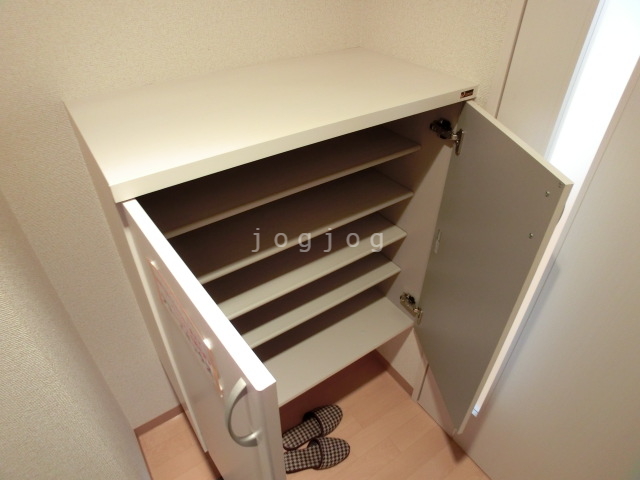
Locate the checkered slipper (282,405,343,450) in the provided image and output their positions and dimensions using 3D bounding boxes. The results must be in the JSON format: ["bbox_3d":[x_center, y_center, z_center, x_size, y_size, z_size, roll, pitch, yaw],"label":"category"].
[{"bbox_3d":[-0.028,0.727,1.524,0.270,0.055,0.100,-21,42,-26],"label":"checkered slipper"}]

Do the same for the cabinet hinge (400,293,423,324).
[{"bbox_3d":[0.318,0.243,1.393,0.033,0.070,0.100,-23,43,-27],"label":"cabinet hinge"}]

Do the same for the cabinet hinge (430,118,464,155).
[{"bbox_3d":[0.320,-0.267,1.008,0.033,0.070,0.100,-23,43,-27],"label":"cabinet hinge"}]

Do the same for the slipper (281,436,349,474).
[{"bbox_3d":[-0.019,0.791,1.439,0.270,0.055,0.100,-6,38,-9],"label":"slipper"}]

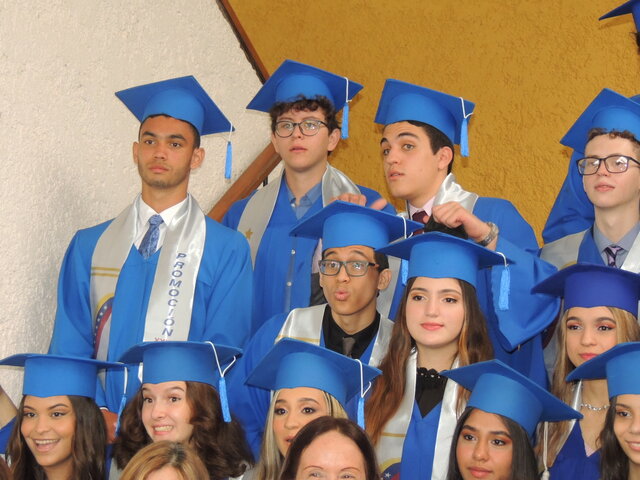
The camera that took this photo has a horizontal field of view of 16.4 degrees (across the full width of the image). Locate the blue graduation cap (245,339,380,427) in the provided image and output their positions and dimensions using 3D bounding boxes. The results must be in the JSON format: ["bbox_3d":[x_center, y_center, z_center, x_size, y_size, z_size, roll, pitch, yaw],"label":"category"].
[{"bbox_3d":[-0.024,0.361,4.885,0.320,0.140,0.320,-5,-35,20],"label":"blue graduation cap"}]

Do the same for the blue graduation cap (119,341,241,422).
[{"bbox_3d":[-0.312,0.320,4.904,0.310,0.155,0.310,-3,-14,19],"label":"blue graduation cap"}]

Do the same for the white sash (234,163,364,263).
[{"bbox_3d":[-0.080,0.110,6.020,0.360,0.620,0.230,1,-5,14],"label":"white sash"}]

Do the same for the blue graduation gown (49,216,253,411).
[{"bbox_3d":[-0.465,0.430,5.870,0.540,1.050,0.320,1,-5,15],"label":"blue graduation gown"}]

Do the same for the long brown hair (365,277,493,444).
[{"bbox_3d":[0.258,0.268,5.250,0.300,0.450,0.240,1,-5,12],"label":"long brown hair"}]

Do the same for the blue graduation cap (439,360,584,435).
[{"bbox_3d":[0.384,0.377,4.710,0.320,0.120,0.320,13,-24,22],"label":"blue graduation cap"}]

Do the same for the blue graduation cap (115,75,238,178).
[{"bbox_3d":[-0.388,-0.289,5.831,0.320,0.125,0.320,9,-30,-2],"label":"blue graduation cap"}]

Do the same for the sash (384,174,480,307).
[{"bbox_3d":[0.268,0.140,5.820,0.340,0.620,0.250,0,-5,23],"label":"sash"}]

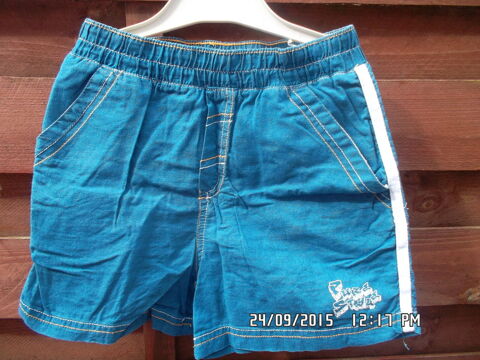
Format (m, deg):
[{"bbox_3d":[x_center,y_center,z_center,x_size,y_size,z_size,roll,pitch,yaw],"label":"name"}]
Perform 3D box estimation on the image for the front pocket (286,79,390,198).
[{"bbox_3d":[0.094,-0.041,0.377,0.095,0.112,0.020,-2,14,-9],"label":"front pocket"}]

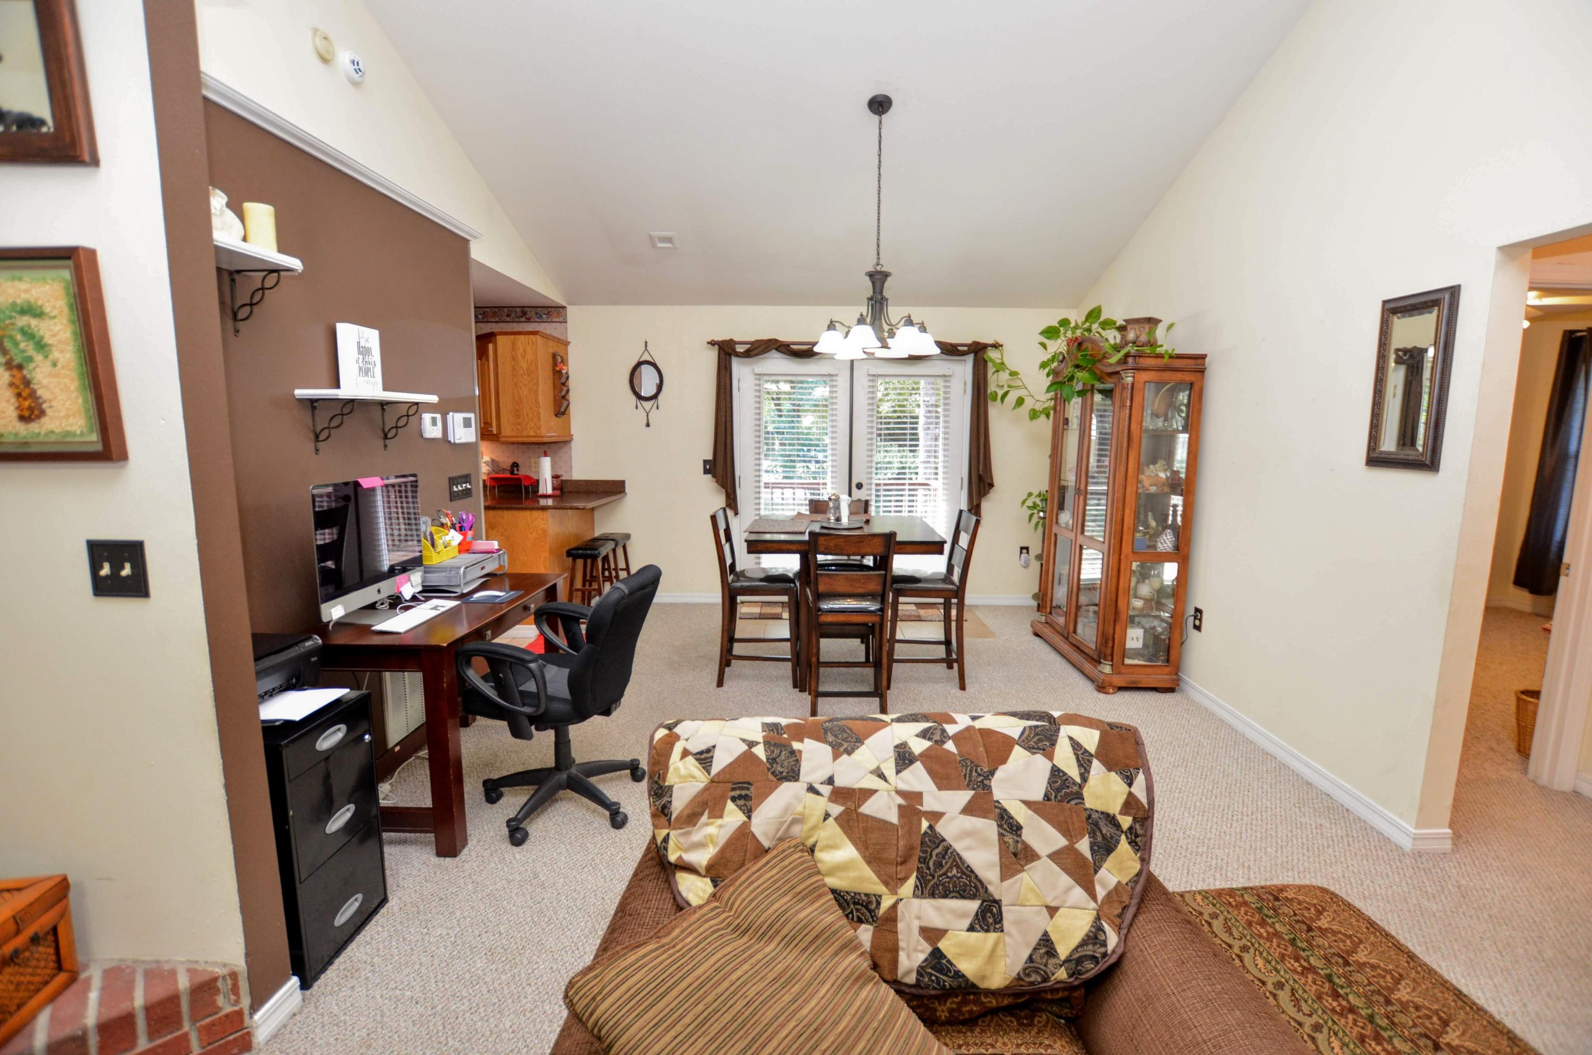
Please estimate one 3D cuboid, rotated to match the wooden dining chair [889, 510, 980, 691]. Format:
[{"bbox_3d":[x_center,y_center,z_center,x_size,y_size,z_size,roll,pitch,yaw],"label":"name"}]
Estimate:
[{"bbox_3d":[0.787,0.418,3.911,0.500,0.985,0.430,1,8,2],"label":"wooden dining chair"}]

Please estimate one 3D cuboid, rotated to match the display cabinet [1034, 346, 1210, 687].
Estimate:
[{"bbox_3d":[1.911,-0.121,4.076,0.440,1.950,1.110,0,8,0],"label":"display cabinet"}]

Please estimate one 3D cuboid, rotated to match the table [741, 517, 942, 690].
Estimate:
[{"bbox_3d":[0.271,0.450,3.908,1.010,0.914,1.030,1,8,2],"label":"table"}]

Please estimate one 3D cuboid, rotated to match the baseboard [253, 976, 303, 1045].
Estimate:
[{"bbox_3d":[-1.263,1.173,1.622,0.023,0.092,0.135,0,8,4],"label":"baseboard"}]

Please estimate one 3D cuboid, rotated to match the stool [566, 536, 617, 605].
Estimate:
[{"bbox_3d":[-1.450,0.447,4.782,0.290,0.640,0.460,1,8,2],"label":"stool"}]

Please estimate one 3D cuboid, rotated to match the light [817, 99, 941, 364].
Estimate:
[{"bbox_3d":[0.434,-1.565,3.475,0.665,1.260,0.665,1,8,2],"label":"light"}]

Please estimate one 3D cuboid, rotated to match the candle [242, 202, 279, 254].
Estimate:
[{"bbox_3d":[-1.584,-0.864,1.950,0.073,0.153,0.073,1,8,2],"label":"candle"}]

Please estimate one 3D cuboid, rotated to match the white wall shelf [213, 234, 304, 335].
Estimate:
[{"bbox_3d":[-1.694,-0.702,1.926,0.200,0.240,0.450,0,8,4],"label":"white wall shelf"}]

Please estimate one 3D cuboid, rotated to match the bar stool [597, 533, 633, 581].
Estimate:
[{"bbox_3d":[-1.501,0.387,5.356,0.280,0.610,0.450,0,8,4],"label":"bar stool"}]

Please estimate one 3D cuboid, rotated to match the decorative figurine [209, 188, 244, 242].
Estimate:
[{"bbox_3d":[-1.595,-0.845,1.817,0.120,0.155,0.120,6,10,32],"label":"decorative figurine"}]

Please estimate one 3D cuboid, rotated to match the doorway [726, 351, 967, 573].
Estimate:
[{"bbox_3d":[0.432,-0.365,5.492,1.950,2.070,0.120,1,8,2],"label":"doorway"}]

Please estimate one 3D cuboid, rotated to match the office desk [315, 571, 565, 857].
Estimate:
[{"bbox_3d":[-1.432,0.678,2.768,0.615,0.755,1.115,0,8,4],"label":"office desk"}]

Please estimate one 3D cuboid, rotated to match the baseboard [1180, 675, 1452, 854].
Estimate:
[{"bbox_3d":[2.230,0.967,3.022,0.150,0.088,1.535,0,8,4],"label":"baseboard"}]

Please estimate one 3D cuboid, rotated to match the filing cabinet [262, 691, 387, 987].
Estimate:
[{"bbox_3d":[-1.501,0.851,1.871,0.450,0.684,0.340,1,8,2],"label":"filing cabinet"}]

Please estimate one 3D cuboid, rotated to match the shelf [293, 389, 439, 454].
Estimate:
[{"bbox_3d":[-1.650,-0.407,2.592,0.200,0.235,0.540,0,8,4],"label":"shelf"}]

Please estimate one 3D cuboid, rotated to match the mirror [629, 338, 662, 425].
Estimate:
[{"bbox_3d":[-1.235,-1.171,5.395,0.280,0.690,0.030,1,8,2],"label":"mirror"}]

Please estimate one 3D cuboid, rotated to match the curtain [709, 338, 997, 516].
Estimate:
[{"bbox_3d":[0.444,-0.796,5.333,2.280,1.415,0.100,0,8,4],"label":"curtain"}]

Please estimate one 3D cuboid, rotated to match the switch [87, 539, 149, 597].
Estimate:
[{"bbox_3d":[-1.454,0.089,1.415,0.127,0.126,0.015,1,8,2],"label":"switch"}]

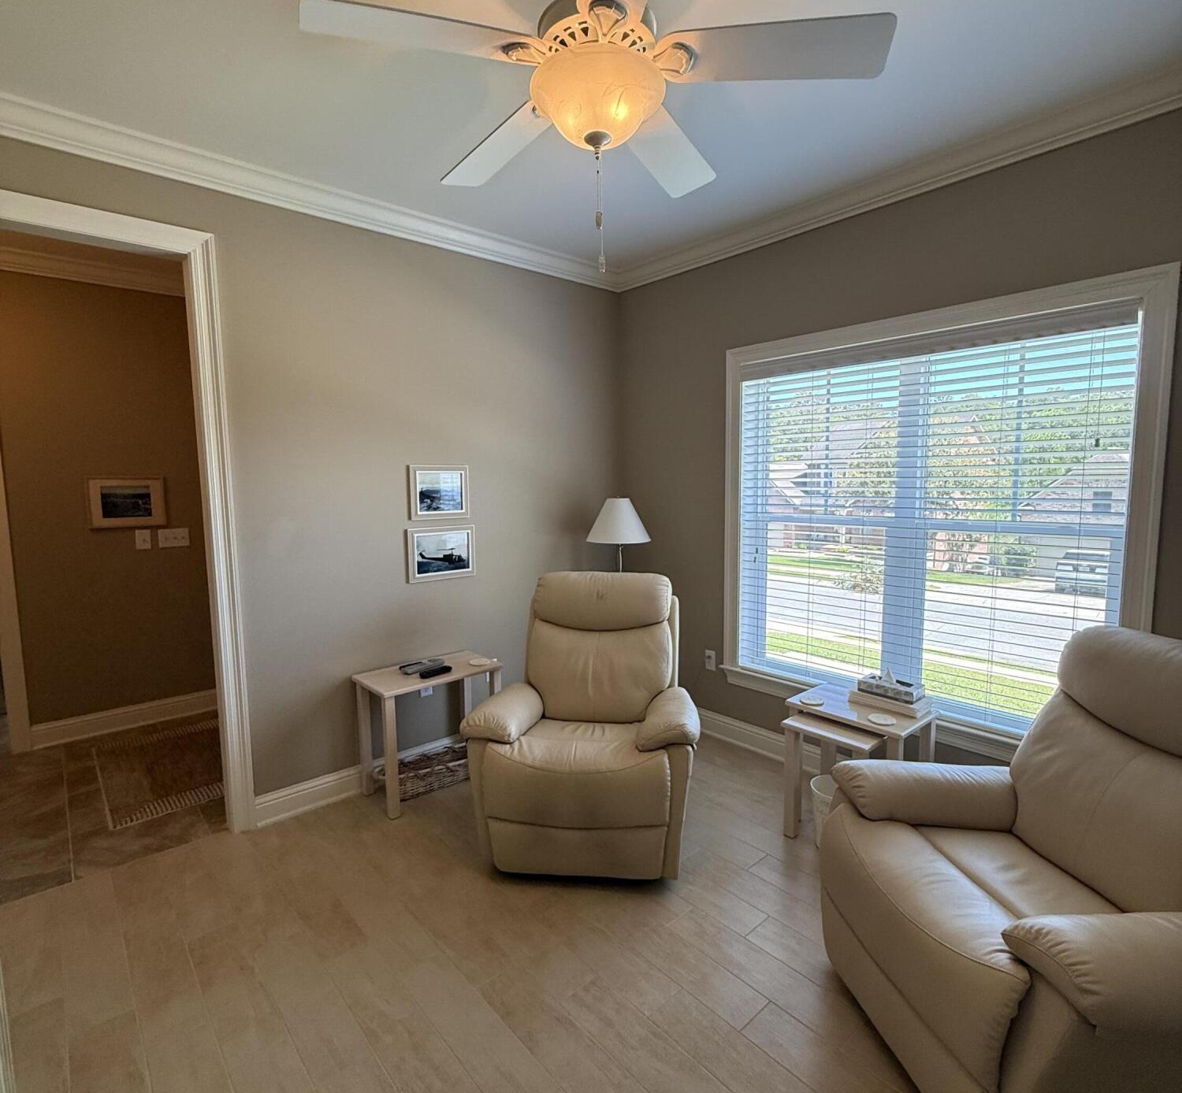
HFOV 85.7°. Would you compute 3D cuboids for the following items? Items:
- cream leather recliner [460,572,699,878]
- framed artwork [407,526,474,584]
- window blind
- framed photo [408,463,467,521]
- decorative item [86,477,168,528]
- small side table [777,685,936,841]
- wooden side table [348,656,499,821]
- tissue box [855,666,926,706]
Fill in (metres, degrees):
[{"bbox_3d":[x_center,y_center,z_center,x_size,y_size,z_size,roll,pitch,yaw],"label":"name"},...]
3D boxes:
[{"bbox_3d":[-0.007,0.675,2.746,0.870,1.060,0.940,0,6,5],"label":"cream leather recliner"},{"bbox_3d":[-0.758,0.038,3.274,0.375,0.266,0.025,-6,8,-41],"label":"framed artwork"},{"bbox_3d":[1.368,-0.100,2.872,0.070,1.616,1.608,-6,8,-41],"label":"window blind"},{"bbox_3d":[-0.759,-0.273,3.244,0.319,0.272,0.025,-6,8,-41],"label":"framed photo"},{"bbox_3d":[-2.774,-0.261,3.834,0.365,0.285,0.025,-6,8,-41],"label":"decorative item"},{"bbox_3d":[1.097,0.938,2.656,0.485,0.530,0.505,-6,8,-41],"label":"small side table"},{"bbox_3d":[-0.774,0.893,3.112,0.614,0.570,0.333,-6,8,-41],"label":"wooden side table"},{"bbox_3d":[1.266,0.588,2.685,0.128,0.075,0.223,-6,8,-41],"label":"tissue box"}]

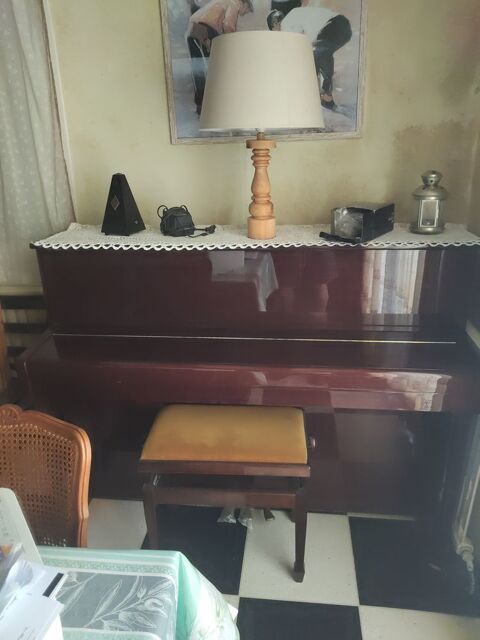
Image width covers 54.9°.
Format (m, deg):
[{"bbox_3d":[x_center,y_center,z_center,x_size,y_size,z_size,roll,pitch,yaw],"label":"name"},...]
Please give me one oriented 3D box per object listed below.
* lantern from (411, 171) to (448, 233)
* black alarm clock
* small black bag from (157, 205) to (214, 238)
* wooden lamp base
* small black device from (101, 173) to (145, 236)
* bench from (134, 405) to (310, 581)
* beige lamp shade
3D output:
[{"bbox_3d":[0.669,-0.416,1.625,0.121,0.208,0.121,1,21,7],"label":"lantern"},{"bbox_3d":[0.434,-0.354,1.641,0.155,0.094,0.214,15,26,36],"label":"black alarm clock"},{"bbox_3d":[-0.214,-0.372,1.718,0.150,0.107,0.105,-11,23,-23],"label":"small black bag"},{"bbox_3d":[0.077,-0.456,1.583,0.100,0.345,0.100,1,21,7],"label":"wooden lamp base"},{"bbox_3d":[-0.446,-0.434,1.736,0.123,0.222,0.119,8,23,24],"label":"small black device"},{"bbox_3d":[-0.028,0.615,1.701,0.553,0.512,0.325,0,21,5],"label":"bench"},{"bbox_3d":[0.070,-0.743,1.473,0.408,0.245,0.408,1,21,7],"label":"beige lamp shade"}]

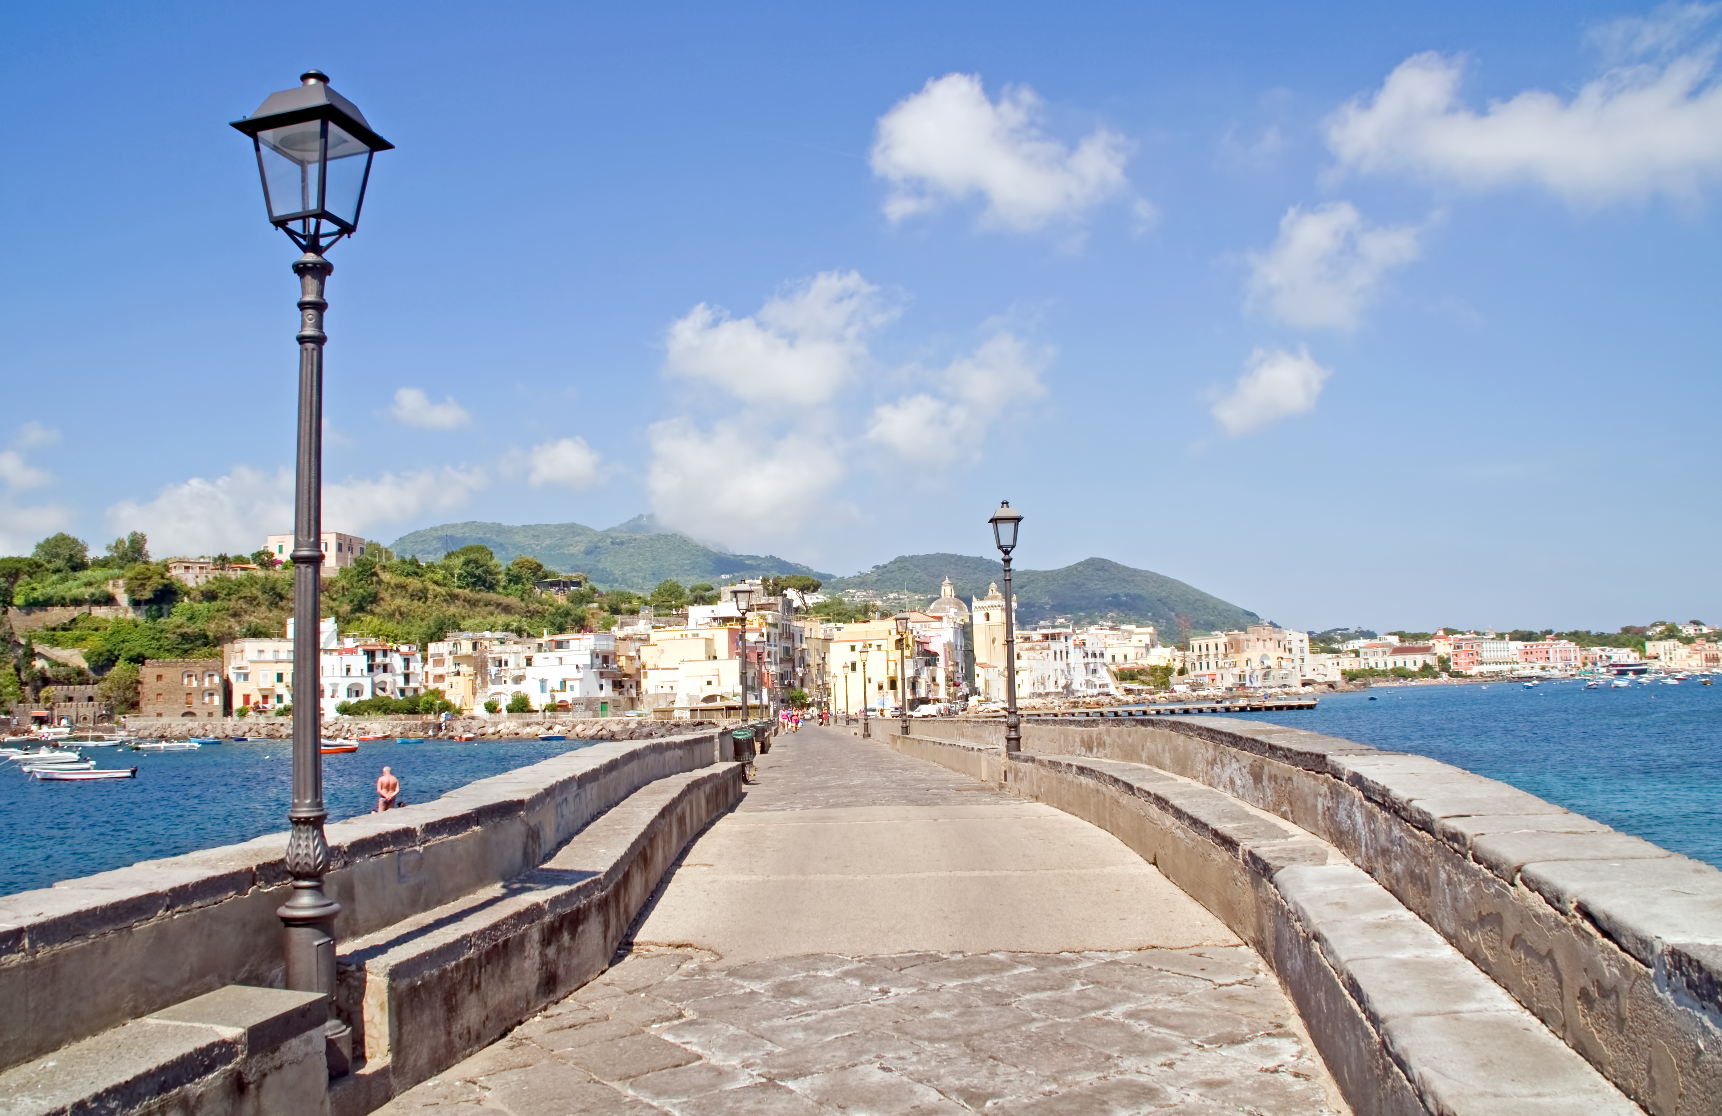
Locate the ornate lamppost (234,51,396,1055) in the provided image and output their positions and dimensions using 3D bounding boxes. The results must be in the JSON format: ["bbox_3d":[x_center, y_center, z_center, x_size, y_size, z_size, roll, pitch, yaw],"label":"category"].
[{"bbox_3d":[-2.317,-0.023,5.463,0.480,4.250,0.480,-3,-6,14],"label":"ornate lamppost"}]

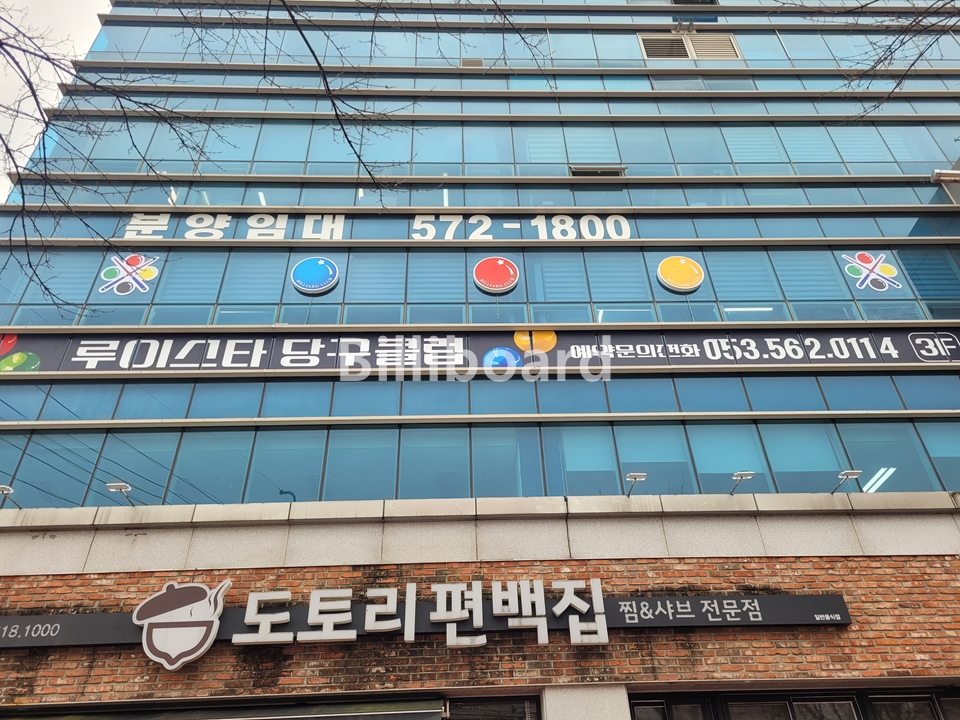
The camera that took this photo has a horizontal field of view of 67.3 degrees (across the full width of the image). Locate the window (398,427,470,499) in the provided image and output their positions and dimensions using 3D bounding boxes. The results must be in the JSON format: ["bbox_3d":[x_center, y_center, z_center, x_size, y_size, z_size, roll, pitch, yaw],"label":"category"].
[{"bbox_3d":[-0.614,1.417,10.002,1.005,1.153,0.080,0,-38,-2],"label":"window"}]

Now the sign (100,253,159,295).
[{"bbox_3d":[-5.600,-1.360,11.538,0.898,0.917,0.070,-1,-38,-2],"label":"sign"}]

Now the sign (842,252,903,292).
[{"bbox_3d":[6.760,-1.537,12.449,0.875,0.919,0.060,0,-38,-2],"label":"sign"}]

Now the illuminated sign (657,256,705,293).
[{"bbox_3d":[3.280,-1.395,11.815,0.781,0.758,0.100,-1,-38,-2],"label":"illuminated sign"}]

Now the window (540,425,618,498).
[{"bbox_3d":[1.362,1.339,9.760,1.023,1.199,0.100,-1,-38,-2],"label":"window"}]

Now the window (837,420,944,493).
[{"bbox_3d":[5.641,1.301,9.946,1.126,1.199,0.100,-1,-38,-2],"label":"window"}]

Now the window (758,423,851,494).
[{"bbox_3d":[4.645,1.383,10.215,1.138,1.153,0.080,0,-38,-2],"label":"window"}]

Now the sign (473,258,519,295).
[{"bbox_3d":[0.264,-1.366,11.682,0.741,0.755,0.100,-1,-38,-2],"label":"sign"}]

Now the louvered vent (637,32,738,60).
[{"bbox_3d":[4.867,-7.328,16.828,2.275,1.105,0.100,0,-38,-2],"label":"louvered vent"}]

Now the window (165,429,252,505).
[{"bbox_3d":[-3.656,1.450,9.879,1.007,1.153,0.080,0,-38,-2],"label":"window"}]

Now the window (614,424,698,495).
[{"bbox_3d":[2.384,1.330,9.804,1.022,1.199,0.100,-1,-38,-2],"label":"window"}]

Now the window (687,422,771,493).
[{"bbox_3d":[3.411,1.321,9.849,1.035,1.199,0.100,-1,-38,-2],"label":"window"}]

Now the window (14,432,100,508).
[{"bbox_3d":[-5.736,1.479,9.797,1.008,1.153,0.080,0,-38,-2],"label":"window"}]

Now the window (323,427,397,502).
[{"bbox_3d":[-1.621,1.427,9.961,1.005,1.153,0.080,0,-38,-2],"label":"window"}]

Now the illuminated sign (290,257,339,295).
[{"bbox_3d":[-2.741,-1.430,11.994,0.774,0.800,0.110,0,-38,-2],"label":"illuminated sign"}]

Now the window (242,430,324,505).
[{"bbox_3d":[-2.553,1.373,9.590,0.986,1.199,0.100,-1,-38,-2],"label":"window"}]

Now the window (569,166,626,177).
[{"bbox_3d":[2.252,-3.657,13.923,1.046,0.402,0.140,0,-38,-2],"label":"window"}]

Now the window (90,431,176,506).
[{"bbox_3d":[-4.539,1.390,9.504,1.007,1.199,0.100,-1,-38,-2],"label":"window"}]

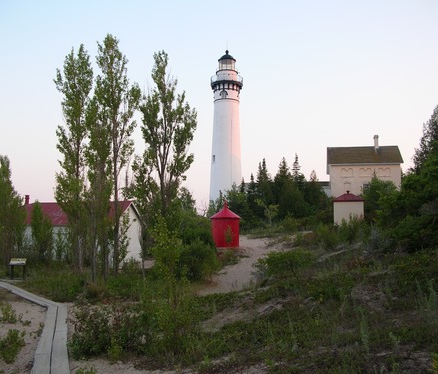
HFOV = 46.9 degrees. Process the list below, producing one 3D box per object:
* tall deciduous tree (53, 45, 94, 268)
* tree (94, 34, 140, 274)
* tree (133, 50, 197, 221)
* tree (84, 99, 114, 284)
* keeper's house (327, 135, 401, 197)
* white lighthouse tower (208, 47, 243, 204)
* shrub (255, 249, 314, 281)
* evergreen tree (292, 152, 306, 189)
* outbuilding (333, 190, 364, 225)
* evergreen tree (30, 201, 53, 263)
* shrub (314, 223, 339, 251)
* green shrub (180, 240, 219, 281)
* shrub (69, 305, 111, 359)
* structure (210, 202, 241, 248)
[{"bbox_3d":[-8.893,-1.910,30.873,2.440,14.100,2.440,0,-6,0],"label":"tall deciduous tree"},{"bbox_3d":[-6.167,-2.110,30.391,2.770,14.680,2.770,0,-6,0],"label":"tree"},{"bbox_3d":[-3.550,-2.079,32.902,4.300,14.110,4.300,0,-6,0],"label":"tree"},{"bbox_3d":[-6.066,0.035,25.639,1.420,9.490,1.420,0,-6,0],"label":"tree"},{"bbox_3d":[24.027,-2.611,83.923,11.200,11.167,11.200,-1,-5,11],"label":"keeper's house"},{"bbox_3d":[1.451,-11.383,97.743,6.500,31.120,6.500,0,-6,0],"label":"white lighthouse tower"},{"bbox_3d":[2.269,2.702,17.500,1.900,1.050,1.700,0,-5,0],"label":"shrub"},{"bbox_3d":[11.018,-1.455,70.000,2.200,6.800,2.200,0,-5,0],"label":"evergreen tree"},{"bbox_3d":[14.486,2.461,56.500,3.250,3.900,3.300,0,-5,5],"label":"outbuilding"},{"bbox_3d":[-11.025,2.874,31.372,1.490,4.080,1.490,0,-6,0],"label":"evergreen tree"},{"bbox_3d":[6.015,2.744,28.000,1.250,1.500,1.200,0,-5,0],"label":"shrub"},{"bbox_3d":[-0.860,3.260,22.281,1.760,1.790,1.760,0,-6,0],"label":"green shrub"},{"bbox_3d":[-1.806,2.017,7.100,0.560,0.700,0.540,0,-5,0],"label":"shrub"},{"bbox_3d":[0.604,3.468,45.500,2.720,4.050,2.720,0,-5,0],"label":"structure"}]

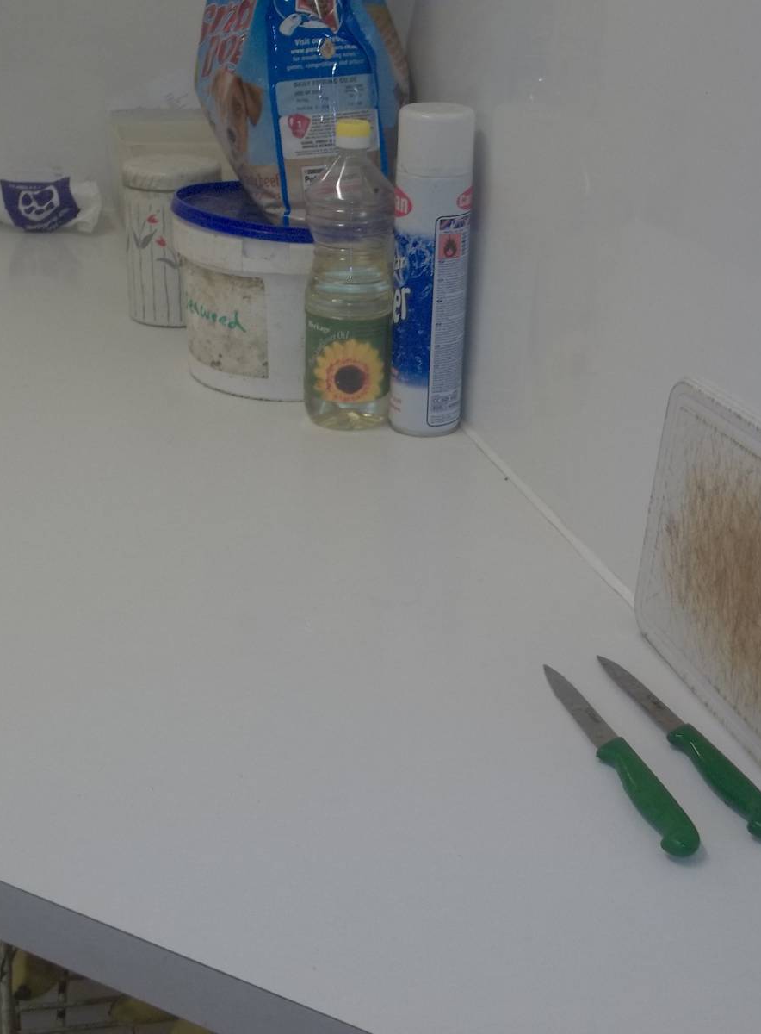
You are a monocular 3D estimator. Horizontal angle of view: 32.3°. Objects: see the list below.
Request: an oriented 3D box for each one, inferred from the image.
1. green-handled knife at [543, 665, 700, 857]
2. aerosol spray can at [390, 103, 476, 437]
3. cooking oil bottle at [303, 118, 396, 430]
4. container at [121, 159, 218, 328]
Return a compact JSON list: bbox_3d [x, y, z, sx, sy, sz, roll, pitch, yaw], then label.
[{"bbox_3d":[0.128,0.128,0.728,0.025,0.017,0.193,-6,26,-15],"label":"green-handled knife"},{"bbox_3d":[0.044,-0.211,1.148,0.067,0.279,0.067,0,25,-3],"label":"aerosol spray can"},{"bbox_3d":[-0.028,-0.215,1.163,0.078,0.268,0.078,1,25,-2],"label":"cooking oil bottle"},{"bbox_3d":[-0.232,-0.310,1.478,0.108,0.168,0.108,-2,25,-8],"label":"container"}]

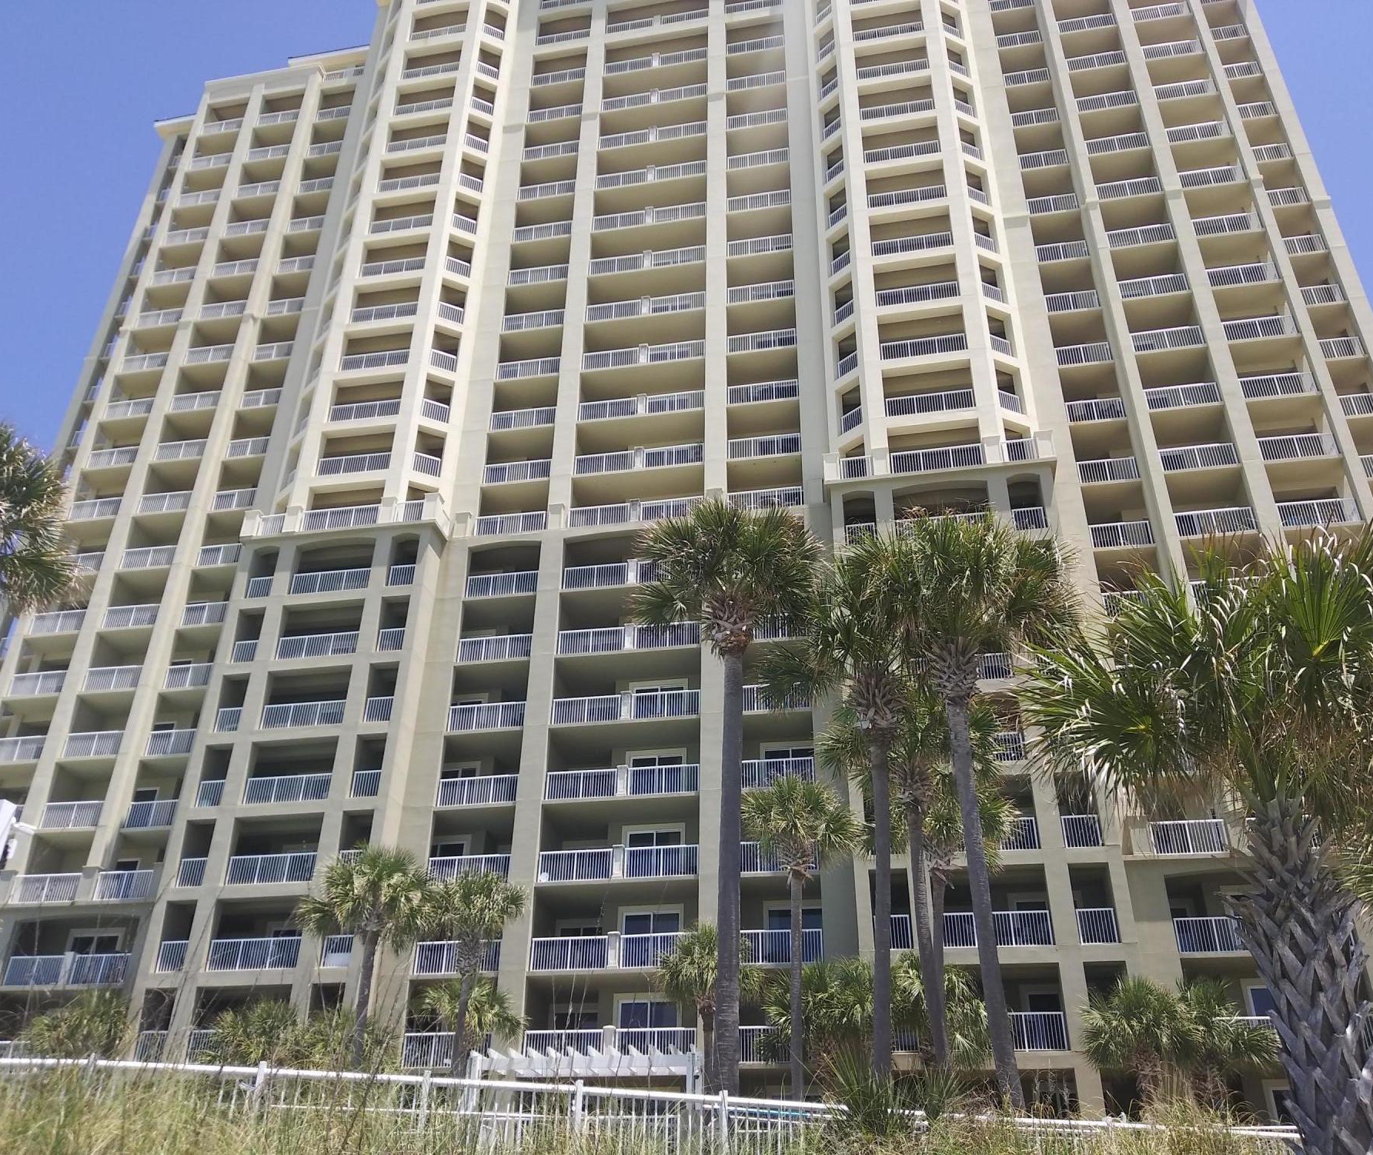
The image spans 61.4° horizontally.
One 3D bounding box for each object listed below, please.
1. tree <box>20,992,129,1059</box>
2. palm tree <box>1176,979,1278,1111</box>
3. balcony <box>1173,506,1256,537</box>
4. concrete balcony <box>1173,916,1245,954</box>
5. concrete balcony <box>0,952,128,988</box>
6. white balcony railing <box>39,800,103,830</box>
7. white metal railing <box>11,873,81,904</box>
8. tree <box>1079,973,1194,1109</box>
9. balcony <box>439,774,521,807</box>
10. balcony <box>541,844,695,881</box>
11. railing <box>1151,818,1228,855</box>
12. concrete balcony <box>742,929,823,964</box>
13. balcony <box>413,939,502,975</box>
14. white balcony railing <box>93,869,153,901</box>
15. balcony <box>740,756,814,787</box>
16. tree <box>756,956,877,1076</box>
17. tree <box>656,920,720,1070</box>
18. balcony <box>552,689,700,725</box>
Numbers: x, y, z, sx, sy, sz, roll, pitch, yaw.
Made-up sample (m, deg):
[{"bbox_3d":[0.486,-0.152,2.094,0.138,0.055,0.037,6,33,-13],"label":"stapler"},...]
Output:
[{"bbox_3d":[-17.946,13.195,33.822,2.750,1.924,2.750,15,-33,-22],"label":"tree"},{"bbox_3d":[13.296,11.654,28.524,2.800,3.375,2.800,-12,-33,20],"label":"palm tree"},{"bbox_3d":[18.961,-1.971,41.389,2.665,1.016,0.100,-5,-31,10],"label":"balcony"},{"bbox_3d":[15.899,10.752,34.713,2.251,1.043,0.100,-5,-31,10],"label":"concrete balcony"},{"bbox_3d":[-23.364,15.137,44.222,5.074,1.100,1.200,-5,-31,10],"label":"concrete balcony"},{"bbox_3d":[-25.101,9.732,47.357,2.802,1.073,0.080,-5,-31,10],"label":"white balcony railing"},{"bbox_3d":[-23.840,11.586,43.076,2.714,1.028,0.100,-5,-31,10],"label":"white metal railing"},{"bbox_3d":[11.102,11.595,28.524,2.900,3.324,2.900,-10,-32,17],"label":"tree"},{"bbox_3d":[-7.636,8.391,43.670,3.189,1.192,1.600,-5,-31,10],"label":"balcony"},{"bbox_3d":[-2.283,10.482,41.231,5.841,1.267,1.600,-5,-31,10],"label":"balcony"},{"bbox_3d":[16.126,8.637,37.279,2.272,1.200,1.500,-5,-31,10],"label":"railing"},{"bbox_3d":[3.197,12.794,39.465,3.045,1.100,1.200,-5,-31,10],"label":"concrete balcony"},{"bbox_3d":[-7.724,13.383,40.130,3.099,1.200,1.500,-5,-31,10],"label":"balcony"},{"bbox_3d":[-21.950,12.018,45.069,2.420,1.112,0.080,-5,-31,10],"label":"white balcony railing"},{"bbox_3d":[3.150,7.323,41.311,3.042,1.200,1.500,-5,-31,10],"label":"balcony"},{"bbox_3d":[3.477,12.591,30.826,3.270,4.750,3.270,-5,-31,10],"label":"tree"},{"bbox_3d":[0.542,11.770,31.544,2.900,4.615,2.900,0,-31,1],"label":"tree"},{"bbox_3d":[-2.236,5.354,45.086,5.871,1.100,1.200,-5,-31,10],"label":"balcony"}]

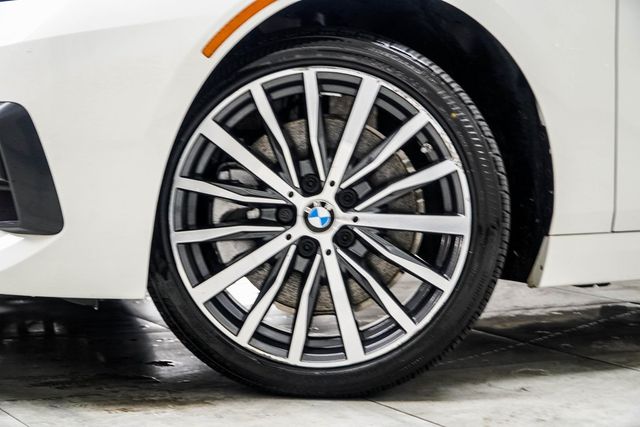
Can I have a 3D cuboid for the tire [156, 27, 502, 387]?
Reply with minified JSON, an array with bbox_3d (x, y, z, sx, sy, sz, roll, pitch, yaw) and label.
[{"bbox_3d":[0.002,-0.003,2.477,0.640,0.635,0.226,0,5,1],"label":"tire"}]

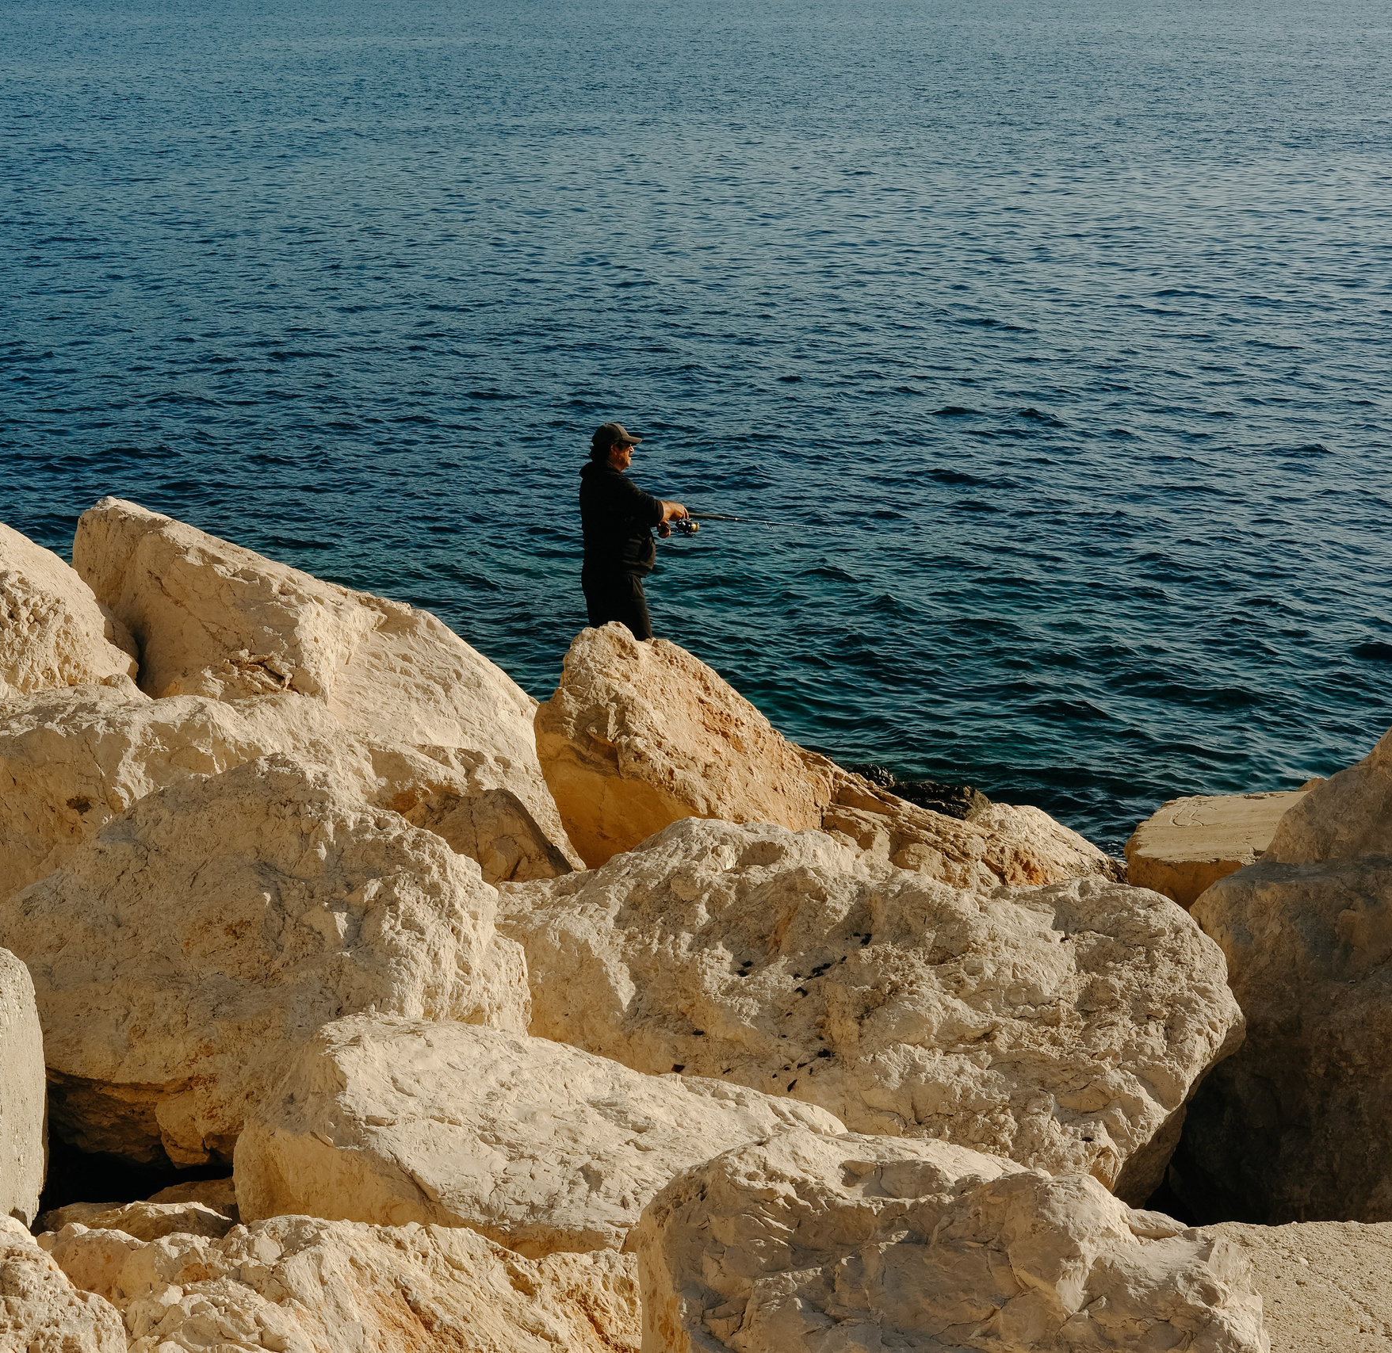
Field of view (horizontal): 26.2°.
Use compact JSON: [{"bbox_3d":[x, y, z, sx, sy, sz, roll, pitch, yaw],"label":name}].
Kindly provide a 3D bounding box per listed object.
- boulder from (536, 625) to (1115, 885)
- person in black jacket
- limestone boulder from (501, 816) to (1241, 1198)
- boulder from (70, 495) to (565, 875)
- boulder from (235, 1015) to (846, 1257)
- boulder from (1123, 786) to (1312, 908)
[{"bbox_3d":[0.622,0.456,14.200,2.650,1.400,1.700,2,14,8],"label":"boulder"},{"bbox_3d":[-0.348,-0.533,16.600,0.600,1.760,0.550,0,13,0],"label":"person in black jacket"},{"bbox_3d":[0.510,0.971,8.700,2.150,1.000,1.300,3,14,12],"label":"limestone boulder"},{"bbox_3d":[-1.351,0.096,11.000,1.850,1.400,1.300,0,13,0],"label":"boulder"},{"bbox_3d":[-0.345,1.105,7.100,1.500,0.580,0.900,4,14,15],"label":"boulder"},{"bbox_3d":[2.417,0.815,13.300,1.050,0.600,1.000,0,13,0],"label":"boulder"}]

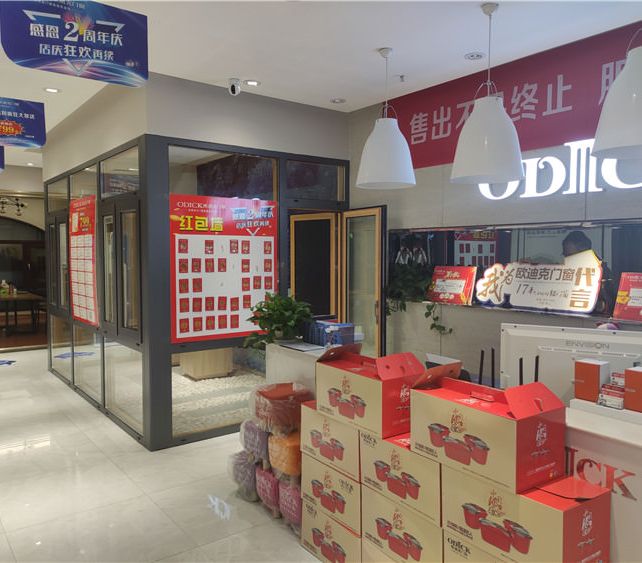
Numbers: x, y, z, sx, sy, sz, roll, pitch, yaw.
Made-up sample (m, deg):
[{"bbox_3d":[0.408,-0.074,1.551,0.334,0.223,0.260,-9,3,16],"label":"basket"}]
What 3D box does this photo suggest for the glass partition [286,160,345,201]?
[{"bbox_3d":[-0.039,-0.977,5.340,0.717,0.365,0.050,-2,4,-38],"label":"glass partition"}]

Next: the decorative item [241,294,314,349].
[{"bbox_3d":[-0.300,0.272,3.780,0.380,0.380,0.420,-2,4,-38],"label":"decorative item"}]

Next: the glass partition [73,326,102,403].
[{"bbox_3d":[-2.561,0.890,5.938,0.050,0.709,1.130,-2,4,-38],"label":"glass partition"}]

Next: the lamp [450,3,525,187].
[{"bbox_3d":[0.949,-1.051,3.024,0.414,0.975,0.414,-2,4,-38],"label":"lamp"}]

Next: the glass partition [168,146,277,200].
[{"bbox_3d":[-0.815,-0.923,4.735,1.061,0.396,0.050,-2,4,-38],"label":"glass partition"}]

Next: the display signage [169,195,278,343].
[{"bbox_3d":[-0.815,-0.114,4.745,1.042,1.217,0.030,-2,4,-38],"label":"display signage"}]

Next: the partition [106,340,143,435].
[{"bbox_3d":[-1.842,0.937,5.020,0.050,0.720,1.069,-2,4,-38],"label":"partition"}]

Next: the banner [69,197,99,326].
[{"bbox_3d":[-2.454,-0.215,5.603,0.040,1.300,0.980,-2,4,-38],"label":"banner"}]

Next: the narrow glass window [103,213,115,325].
[{"bbox_3d":[-1.985,-0.111,5.064,0.050,0.999,0.335,-2,4,-38],"label":"narrow glass window"}]

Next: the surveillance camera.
[{"bbox_3d":[-0.708,-1.584,4.438,0.090,0.135,0.095,1,3,11],"label":"surveillance camera"}]

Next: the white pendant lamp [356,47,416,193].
[{"bbox_3d":[0.451,-1.120,3.705,0.410,0.935,0.410,0,3,0],"label":"white pendant lamp"}]

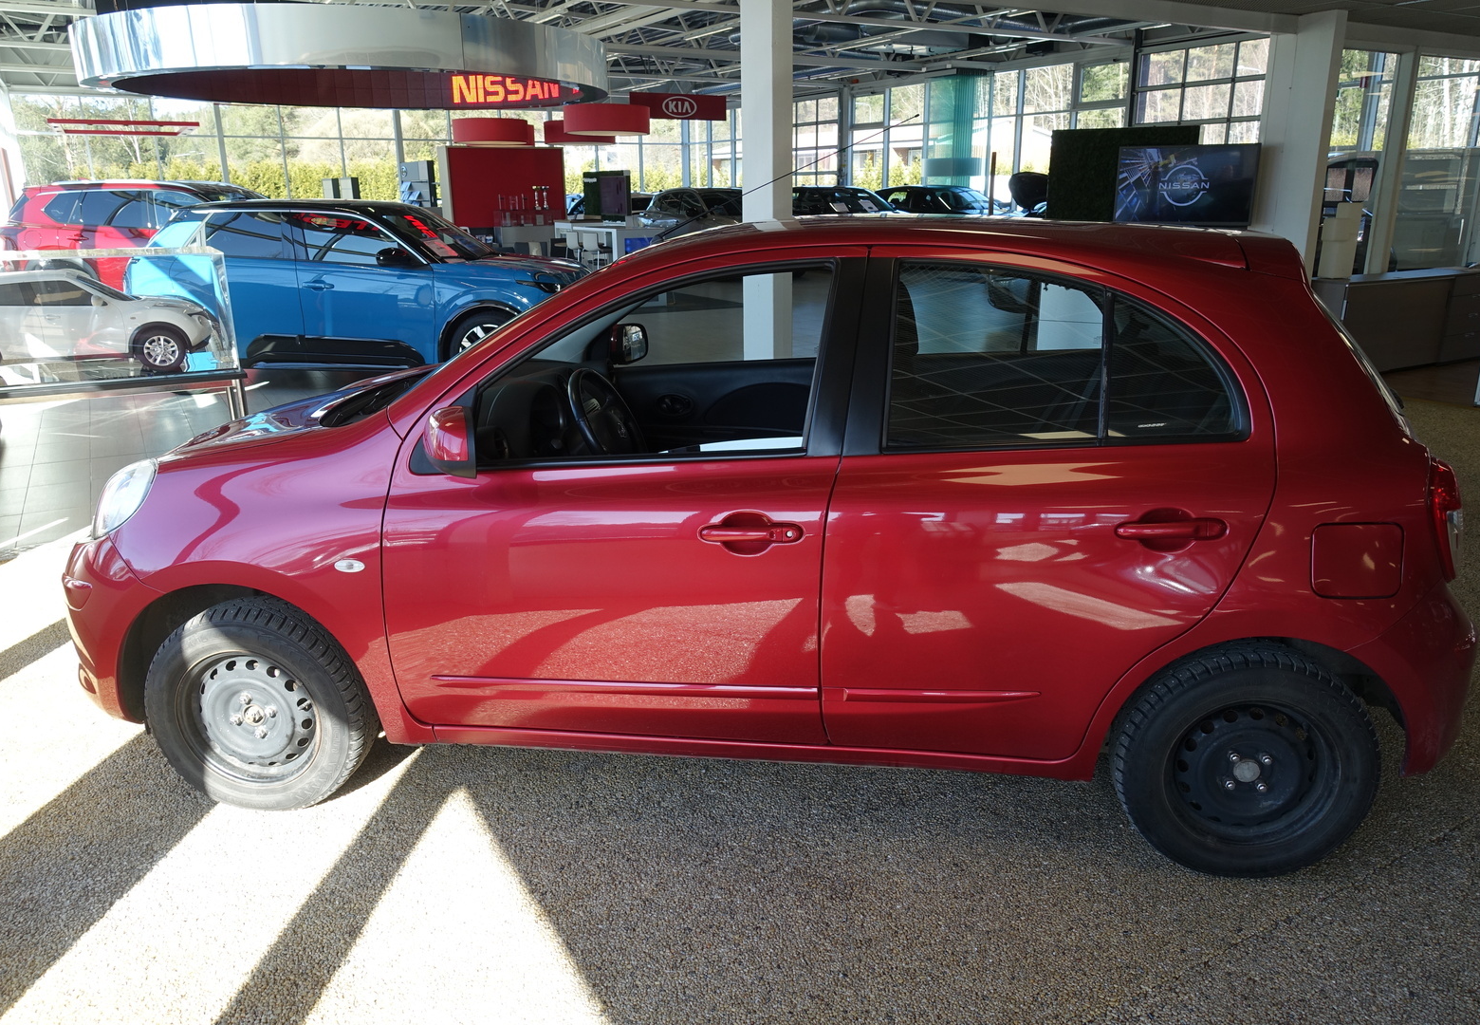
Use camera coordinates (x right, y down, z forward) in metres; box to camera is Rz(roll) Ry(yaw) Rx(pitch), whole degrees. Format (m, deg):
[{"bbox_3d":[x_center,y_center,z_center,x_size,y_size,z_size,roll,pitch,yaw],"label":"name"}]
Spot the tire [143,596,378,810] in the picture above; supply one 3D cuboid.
[{"bbox_3d":[-1.257,0.502,2.712,0.585,0.585,0.175,1,17,4],"label":"tire"}]

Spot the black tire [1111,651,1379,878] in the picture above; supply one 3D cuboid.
[{"bbox_3d":[1.178,0.571,2.422,0.585,0.585,0.175,2,17,7],"label":"black tire"}]

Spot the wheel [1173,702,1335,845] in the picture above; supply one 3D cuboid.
[{"bbox_3d":[1.177,0.581,2.409,0.375,0.375,0.140,2,17,7],"label":"wheel"}]

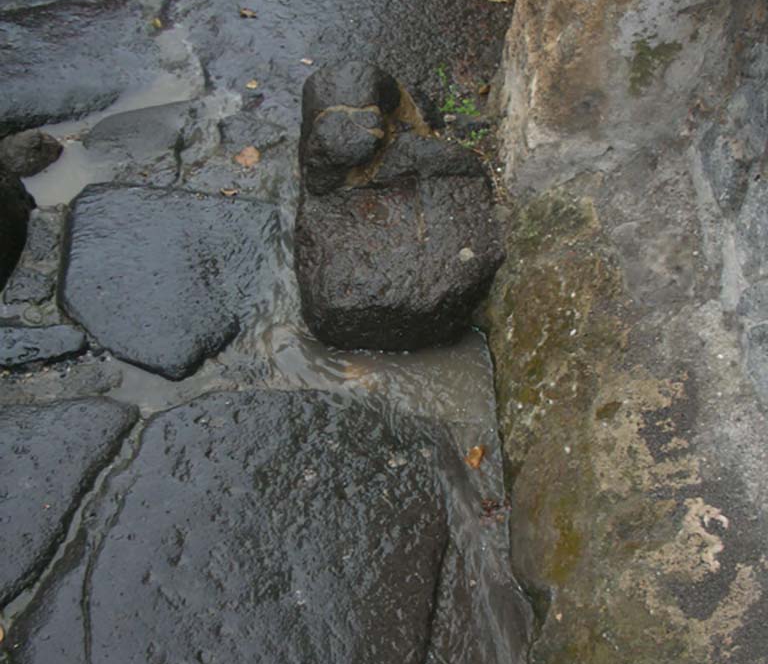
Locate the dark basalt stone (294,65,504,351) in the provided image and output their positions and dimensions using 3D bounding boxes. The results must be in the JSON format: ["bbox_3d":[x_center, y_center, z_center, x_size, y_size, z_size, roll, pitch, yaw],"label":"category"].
[{"bbox_3d":[0.025,-0.246,2.006,0.380,0.230,0.554,0,50,0],"label":"dark basalt stone"}]

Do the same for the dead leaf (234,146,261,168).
[{"bbox_3d":[-0.294,-0.377,2.236,0.055,0.010,0.073,0,50,0],"label":"dead leaf"}]

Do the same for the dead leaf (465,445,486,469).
[{"bbox_3d":[0.154,0.209,1.751,0.037,0.012,0.049,0,50,0],"label":"dead leaf"}]

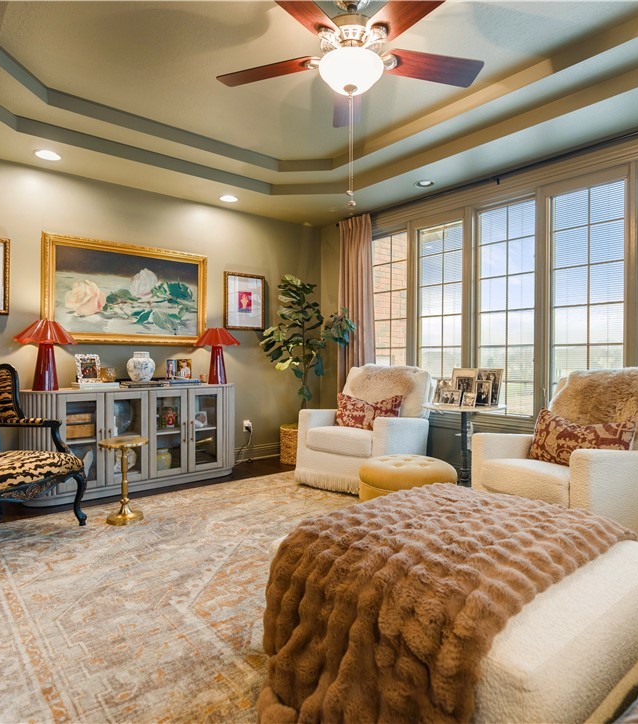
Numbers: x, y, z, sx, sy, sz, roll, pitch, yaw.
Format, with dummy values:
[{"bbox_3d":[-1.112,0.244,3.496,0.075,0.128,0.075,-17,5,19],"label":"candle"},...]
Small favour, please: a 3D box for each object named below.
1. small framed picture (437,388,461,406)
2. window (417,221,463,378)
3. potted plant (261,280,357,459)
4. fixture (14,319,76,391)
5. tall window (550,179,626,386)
[{"bbox_3d":[0.951,0.263,3.523,0.175,0.120,0.050,2,2,42],"label":"small framed picture"},{"bbox_3d":[1.061,-0.405,4.259,0.060,1.600,0.490,-1,2,-39],"label":"window"},{"bbox_3d":[-0.102,0.071,4.681,0.900,1.830,0.780,0,1,0],"label":"potted plant"},{"bbox_3d":[-1.965,-0.044,3.470,0.400,0.510,0.400,0,1,-39],"label":"fixture"},{"bbox_3d":[1.828,-0.378,3.317,0.060,1.600,0.490,-1,2,-39],"label":"tall window"}]

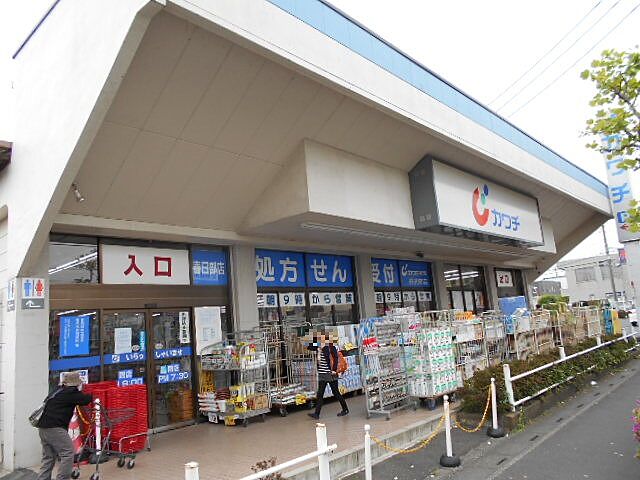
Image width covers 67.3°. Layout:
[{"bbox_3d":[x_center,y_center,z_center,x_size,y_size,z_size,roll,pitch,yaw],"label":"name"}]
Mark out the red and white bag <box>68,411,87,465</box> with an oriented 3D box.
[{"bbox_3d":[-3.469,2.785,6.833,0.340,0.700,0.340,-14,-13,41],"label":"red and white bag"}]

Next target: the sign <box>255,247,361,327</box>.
[{"bbox_3d":[-0.179,1.267,12.653,0.100,1.850,3.830,-14,-14,41],"label":"sign"}]

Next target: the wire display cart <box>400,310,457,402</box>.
[{"bbox_3d":[2.013,2.209,8.980,0.650,1.710,0.990,-14,-14,41],"label":"wire display cart"}]

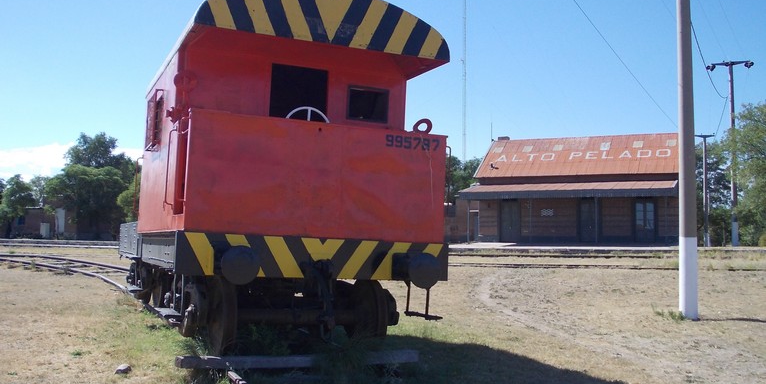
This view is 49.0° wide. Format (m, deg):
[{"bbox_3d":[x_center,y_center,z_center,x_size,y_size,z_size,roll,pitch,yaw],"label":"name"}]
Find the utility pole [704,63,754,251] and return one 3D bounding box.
[{"bbox_3d":[18.010,-1.994,43.177,2.350,9.618,0.400,-1,-3,25],"label":"utility pole"}]

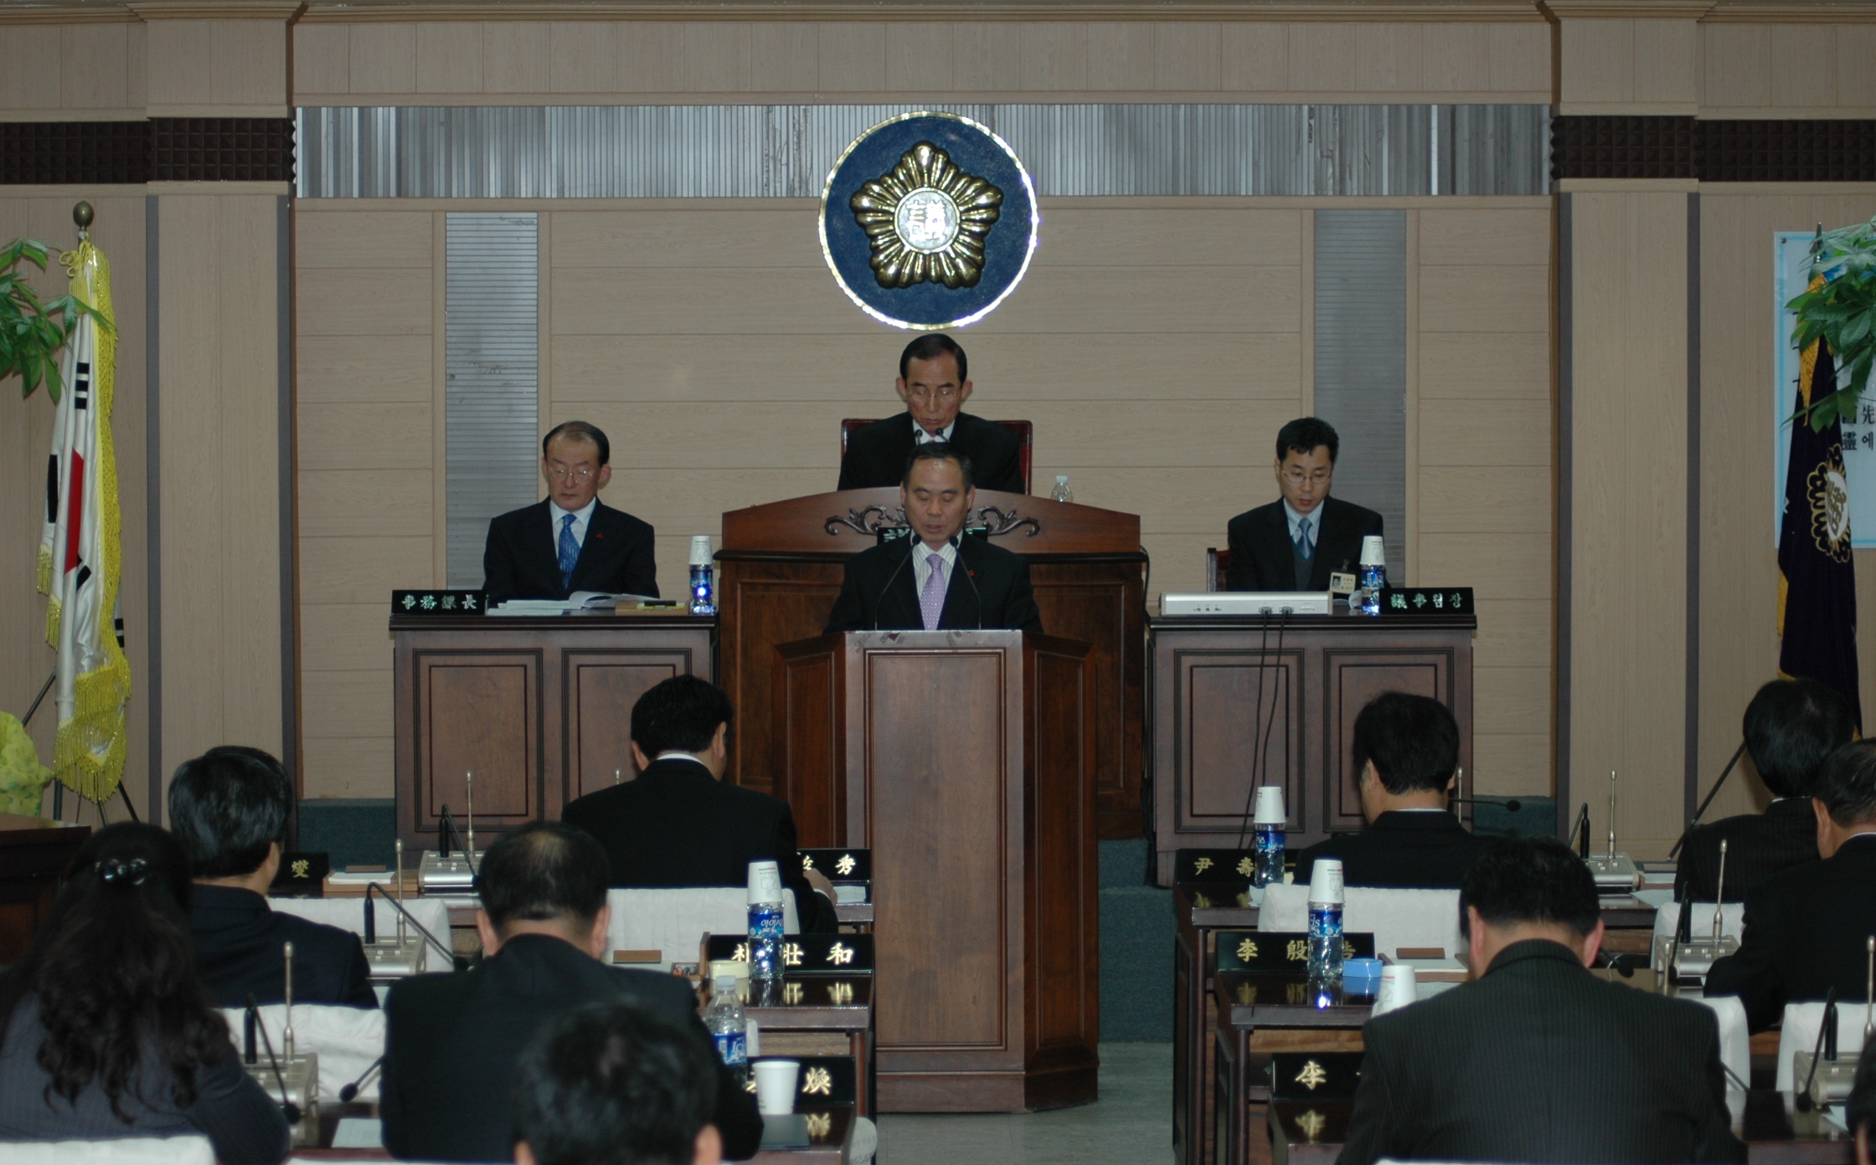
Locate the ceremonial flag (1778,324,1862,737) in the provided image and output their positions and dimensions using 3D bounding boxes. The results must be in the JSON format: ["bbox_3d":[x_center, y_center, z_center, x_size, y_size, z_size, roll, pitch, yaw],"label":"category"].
[{"bbox_3d":[2.567,-0.139,15.900,0.270,1.520,0.220,0,2,0],"label":"ceremonial flag"}]

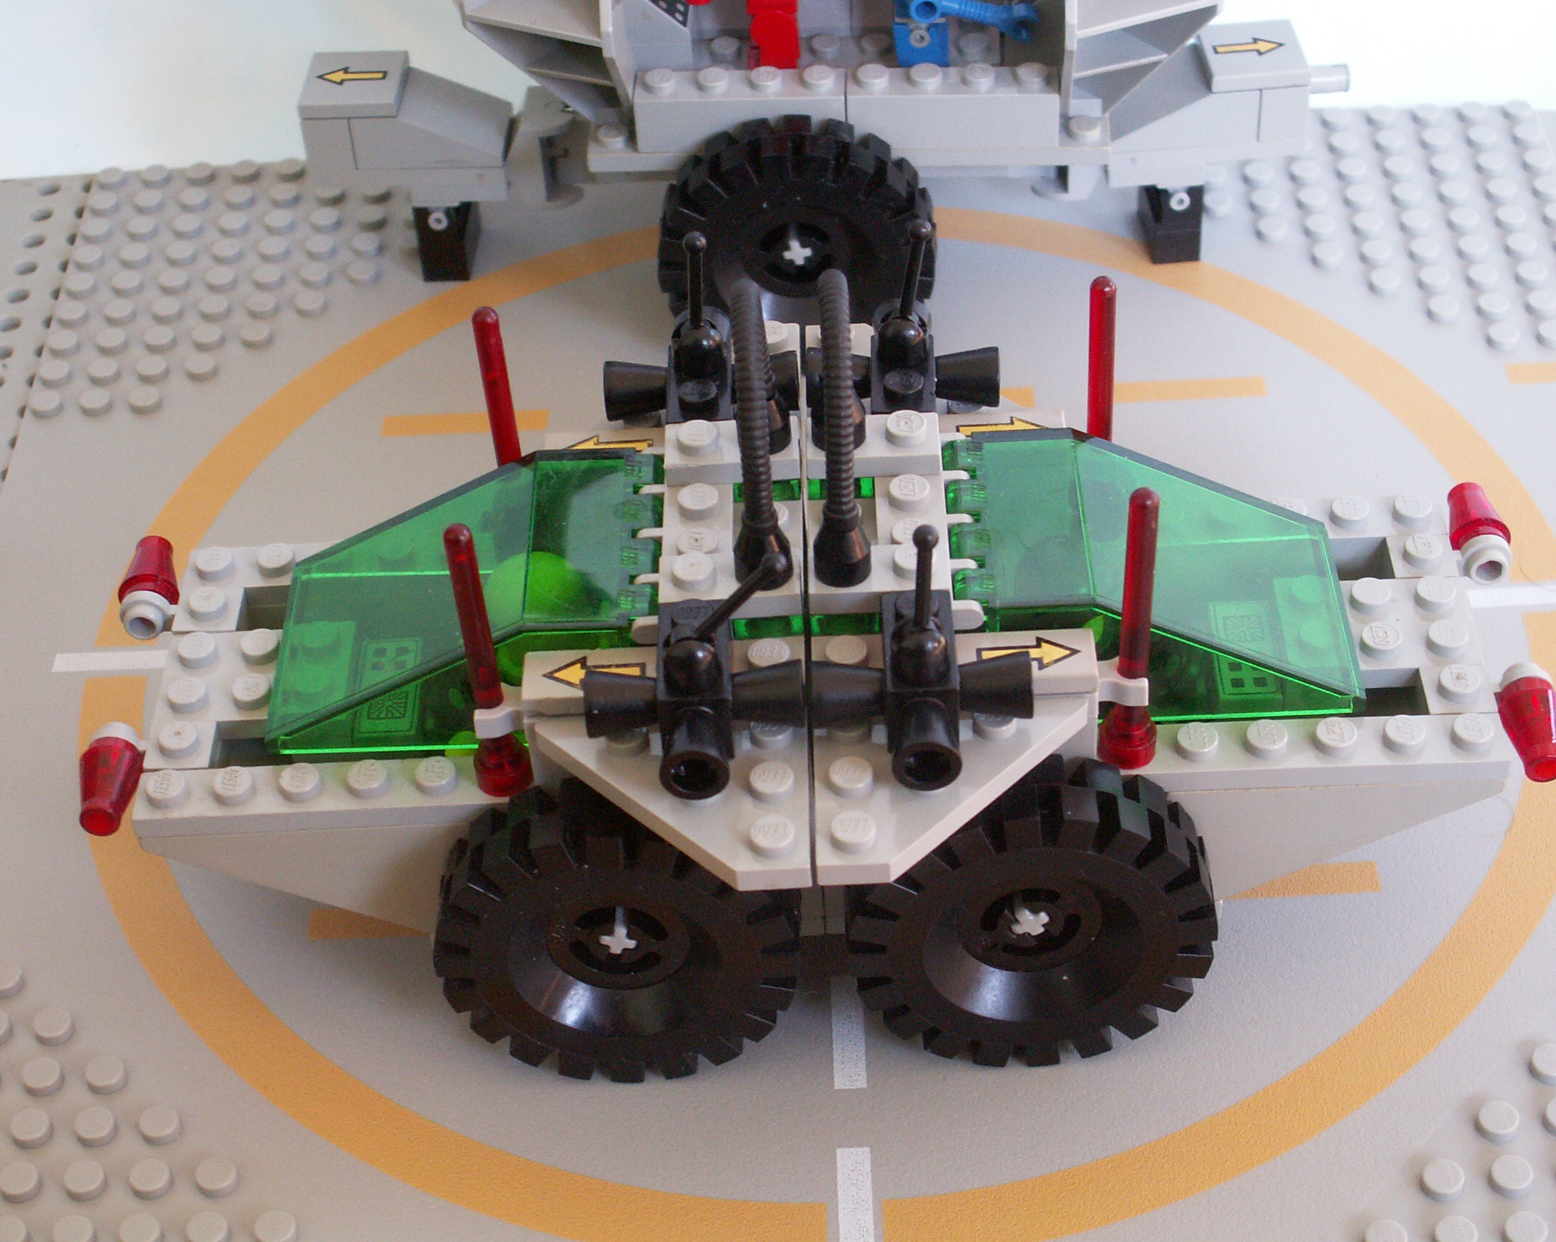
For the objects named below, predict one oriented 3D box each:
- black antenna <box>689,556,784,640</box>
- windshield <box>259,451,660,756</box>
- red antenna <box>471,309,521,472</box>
[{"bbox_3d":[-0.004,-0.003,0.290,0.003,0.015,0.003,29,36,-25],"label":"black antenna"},{"bbox_3d":[-0.037,-0.003,0.324,0.048,0.019,0.032,-4,42,3],"label":"windshield"},{"bbox_3d":[-0.034,-0.023,0.335,0.007,0.038,0.007,-3,43,1],"label":"red antenna"}]

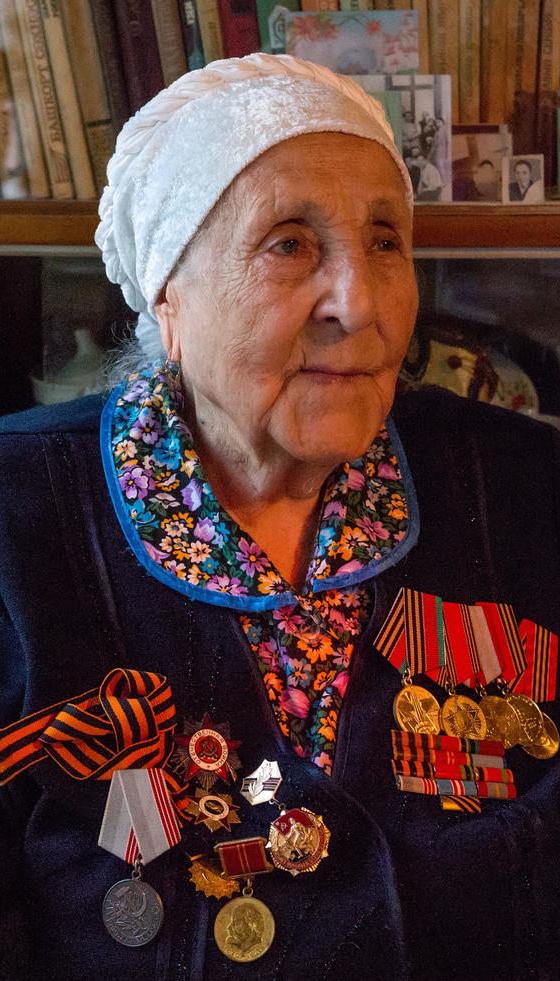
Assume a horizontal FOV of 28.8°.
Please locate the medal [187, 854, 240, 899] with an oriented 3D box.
[{"bbox_3d":[-0.033,0.198,0.558,0.028,0.026,0.006,0,-8,-25],"label":"medal"}]

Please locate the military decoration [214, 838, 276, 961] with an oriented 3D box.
[{"bbox_3d":[-0.018,0.206,0.548,0.034,0.062,0.006,2,-6,-23],"label":"military decoration"}]

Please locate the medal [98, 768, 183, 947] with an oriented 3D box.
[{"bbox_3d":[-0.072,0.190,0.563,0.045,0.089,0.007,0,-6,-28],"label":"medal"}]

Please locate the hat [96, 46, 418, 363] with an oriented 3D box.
[{"bbox_3d":[-0.016,-0.172,0.675,0.175,0.175,0.215,-5,10,-30],"label":"hat"}]

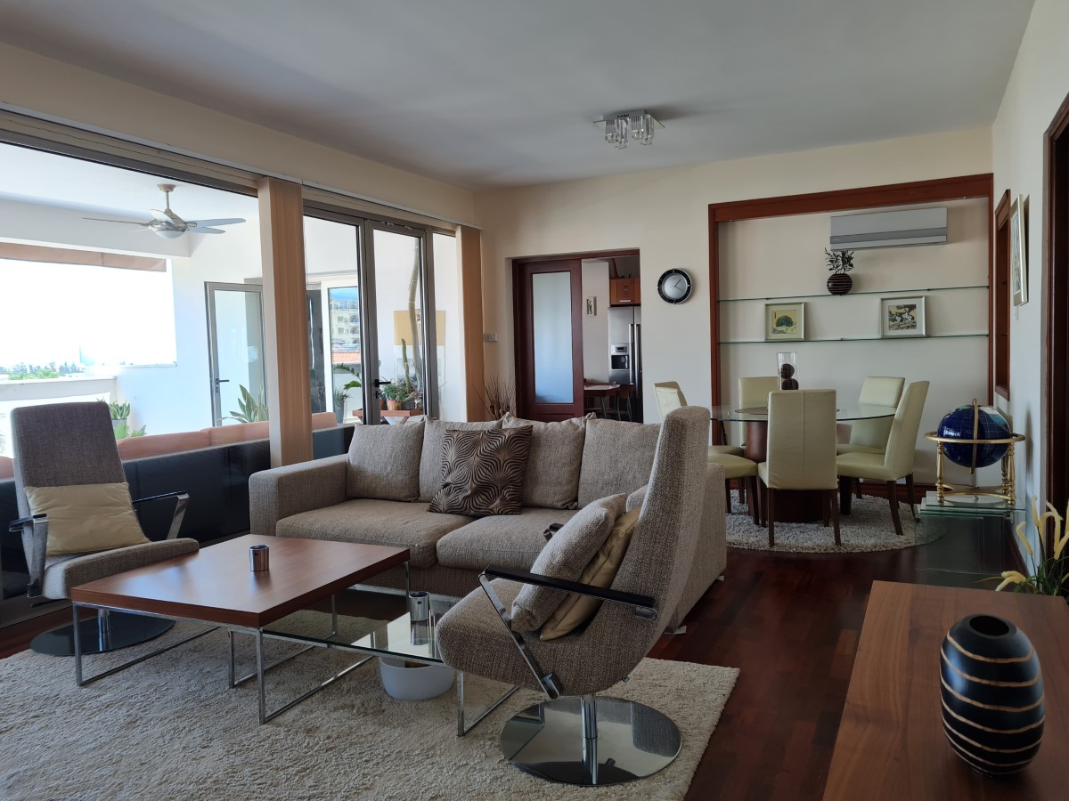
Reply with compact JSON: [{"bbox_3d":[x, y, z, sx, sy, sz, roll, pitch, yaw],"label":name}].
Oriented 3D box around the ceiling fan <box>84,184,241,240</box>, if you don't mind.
[{"bbox_3d":[-3.132,-1.612,6.855,1.321,0.459,1.321,0,4,26],"label":"ceiling fan"}]

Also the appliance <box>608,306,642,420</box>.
[{"bbox_3d":[1.564,-0.336,10.703,0.910,1.780,0.720,0,4,25],"label":"appliance"}]

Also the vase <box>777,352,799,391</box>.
[{"bbox_3d":[1.839,-0.132,5.817,0.145,0.420,0.145,0,4,25],"label":"vase"}]

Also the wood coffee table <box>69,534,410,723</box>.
[{"bbox_3d":[-1.166,0.887,3.360,0.924,0.386,0.946,0,4,24],"label":"wood coffee table"}]

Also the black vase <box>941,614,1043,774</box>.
[{"bbox_3d":[0.756,0.487,1.329,0.149,0.258,0.149,0,4,25],"label":"black vase"}]

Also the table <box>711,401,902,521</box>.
[{"bbox_3d":[1.827,0.457,5.867,1.510,0.755,1.510,0,4,25],"label":"table"}]

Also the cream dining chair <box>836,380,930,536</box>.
[{"bbox_3d":[2.311,0.373,5.392,0.573,0.971,0.438,2,5,45],"label":"cream dining chair"}]

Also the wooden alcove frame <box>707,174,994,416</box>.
[{"bbox_3d":[2.552,-0.466,6.650,2.147,2.490,0.180,0,4,25],"label":"wooden alcove frame"}]

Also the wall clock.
[{"bbox_3d":[1.240,-1.005,7.079,0.315,0.315,0.050,0,4,25],"label":"wall clock"}]

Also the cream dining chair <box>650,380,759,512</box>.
[{"bbox_3d":[1.197,0.387,5.686,0.573,0.971,0.438,-3,4,-16],"label":"cream dining chair"}]

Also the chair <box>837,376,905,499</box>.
[{"bbox_3d":[2.396,0.317,6.068,0.600,0.975,0.460,-3,4,-15],"label":"chair"}]

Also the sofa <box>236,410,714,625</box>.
[{"bbox_3d":[-0.296,0.566,4.397,2.434,0.890,1.033,0,4,25],"label":"sofa"}]

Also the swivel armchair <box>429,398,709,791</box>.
[{"bbox_3d":[0.141,0.555,2.545,0.791,1.073,0.641,0,4,20],"label":"swivel armchair"}]

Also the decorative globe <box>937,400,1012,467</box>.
[{"bbox_3d":[2.253,0.179,4.110,0.335,0.355,0.335,0,4,25],"label":"decorative globe"}]

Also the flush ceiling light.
[{"bbox_3d":[0.645,-1.815,5.419,0.382,0.162,0.382,0,4,26],"label":"flush ceiling light"}]

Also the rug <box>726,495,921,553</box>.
[{"bbox_3d":[1.869,0.838,5.821,1.980,0.036,1.980,0,4,25],"label":"rug"}]

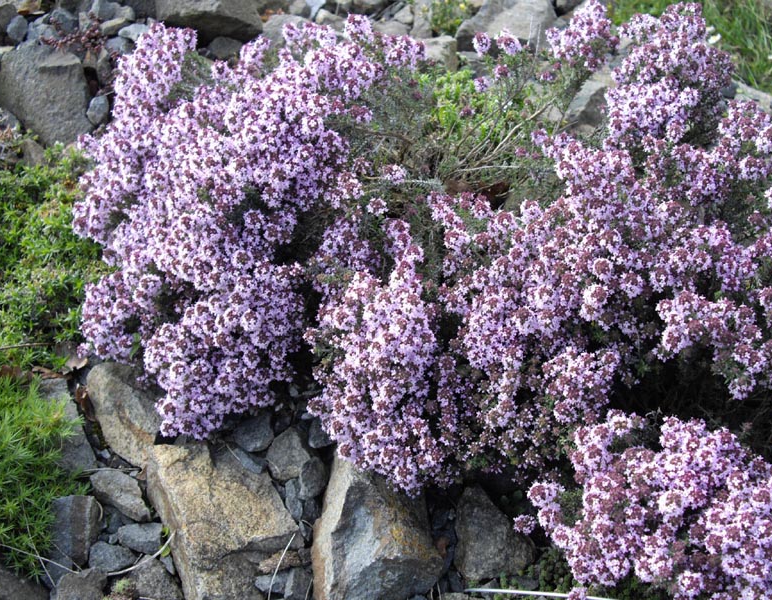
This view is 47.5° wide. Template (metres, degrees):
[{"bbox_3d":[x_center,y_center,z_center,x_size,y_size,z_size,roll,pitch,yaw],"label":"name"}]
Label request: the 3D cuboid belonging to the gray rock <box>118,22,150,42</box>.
[{"bbox_3d":[-0.375,-0.399,1.310,0.046,0.028,0.033,0,42,0],"label":"gray rock"}]

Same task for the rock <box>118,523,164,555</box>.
[{"bbox_3d":[-0.235,0.228,0.840,0.043,0.026,0.031,0,42,0],"label":"rock"}]

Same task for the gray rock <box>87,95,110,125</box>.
[{"bbox_3d":[-0.396,-0.262,1.210,0.030,0.037,0.031,0,42,0],"label":"gray rock"}]

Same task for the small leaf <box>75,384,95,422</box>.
[{"bbox_3d":[-0.319,0.110,0.930,0.020,0.026,0.030,0,42,0],"label":"small leaf"}]

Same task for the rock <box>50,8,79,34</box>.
[{"bbox_3d":[-0.487,-0.422,1.330,0.043,0.036,0.036,0,42,0],"label":"rock"}]

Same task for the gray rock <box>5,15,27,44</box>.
[{"bbox_3d":[-0.551,-0.404,1.310,0.032,0.041,0.033,0,42,0],"label":"gray rock"}]

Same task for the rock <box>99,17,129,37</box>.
[{"bbox_3d":[-0.408,-0.410,1.320,0.042,0.026,0.031,0,42,0],"label":"rock"}]

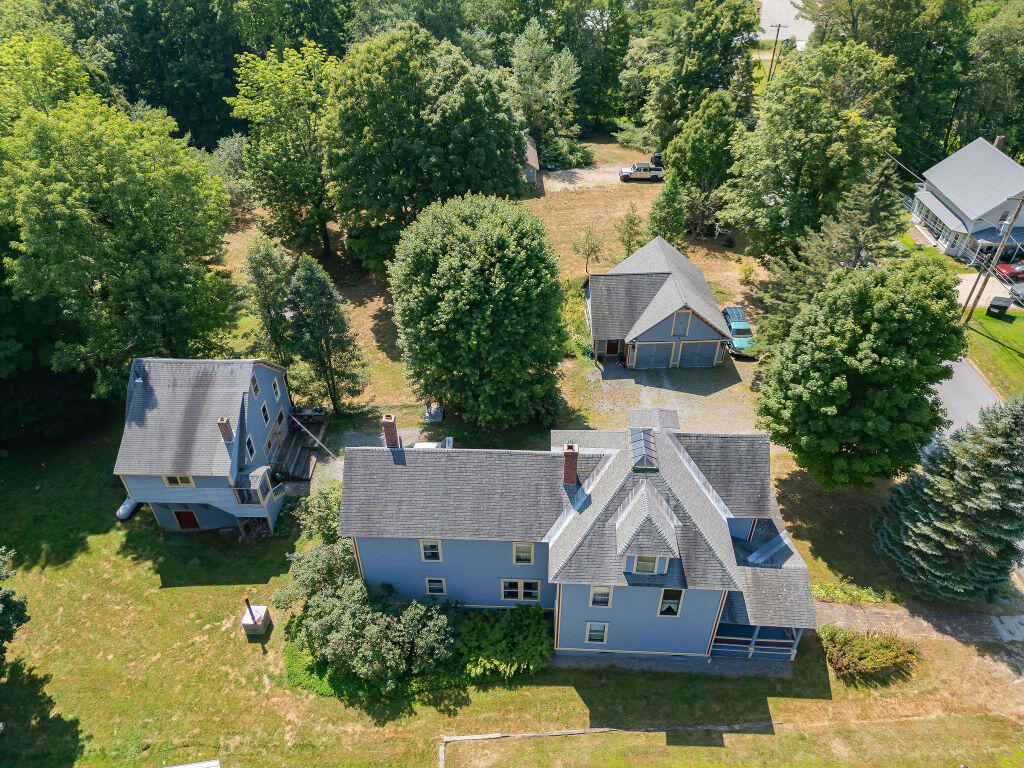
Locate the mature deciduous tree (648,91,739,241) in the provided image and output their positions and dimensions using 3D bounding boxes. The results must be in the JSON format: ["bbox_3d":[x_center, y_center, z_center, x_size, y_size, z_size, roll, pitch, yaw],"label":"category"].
[{"bbox_3d":[18.755,-21.298,69.824,8.000,14.500,7.600,-1,37,0],"label":"mature deciduous tree"}]

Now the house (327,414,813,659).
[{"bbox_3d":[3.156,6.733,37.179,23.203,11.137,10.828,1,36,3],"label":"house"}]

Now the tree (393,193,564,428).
[{"bbox_3d":[-2.152,-4.449,46.779,11.400,15.600,11.400,-1,37,0],"label":"tree"}]

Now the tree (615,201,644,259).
[{"bbox_3d":[11.822,-15.534,71.575,2.967,5.651,2.967,1,36,3],"label":"tree"}]

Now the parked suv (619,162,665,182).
[{"bbox_3d":[16.526,-26.986,90.164,5.480,1.860,1.900,1,36,3],"label":"parked suv"}]

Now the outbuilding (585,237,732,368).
[{"bbox_3d":[11.344,-6.628,57.888,10.700,5.500,11.500,-1,37,0],"label":"outbuilding"}]

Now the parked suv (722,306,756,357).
[{"bbox_3d":[18.402,-4.279,57.774,1.800,1.750,5.000,2,37,4],"label":"parked suv"}]

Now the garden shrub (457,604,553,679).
[{"bbox_3d":[-0.375,12.515,35.144,4.700,2.400,3.400,-1,37,0],"label":"garden shrub"}]

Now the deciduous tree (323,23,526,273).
[{"bbox_3d":[-7.966,-21.504,66.442,18.361,22.024,18.361,1,36,3],"label":"deciduous tree"}]

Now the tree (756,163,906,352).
[{"bbox_3d":[24.260,-9.317,54.685,10.174,15.268,10.174,1,36,3],"label":"tree"}]

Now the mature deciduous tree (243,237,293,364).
[{"bbox_3d":[-18.170,-5.925,52.908,3.800,10.900,3.800,-1,37,0],"label":"mature deciduous tree"}]

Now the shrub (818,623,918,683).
[{"bbox_3d":[17.840,13.436,35.530,5.000,1.600,2.600,1,36,3],"label":"shrub"}]

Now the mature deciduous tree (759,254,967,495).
[{"bbox_3d":[20.196,-0.465,41.960,10.600,14.600,10.600,-1,37,0],"label":"mature deciduous tree"}]

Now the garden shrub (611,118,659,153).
[{"bbox_3d":[16.415,-33.459,94.811,6.400,4.000,5.500,-1,37,0],"label":"garden shrub"}]

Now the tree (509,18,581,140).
[{"bbox_3d":[4.302,-38.758,92.229,9.200,15.800,8.400,-1,37,0],"label":"tree"}]

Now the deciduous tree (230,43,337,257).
[{"bbox_3d":[-21.567,-21.849,68.639,9.154,20.435,9.154,1,36,3],"label":"deciduous tree"}]

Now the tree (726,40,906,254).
[{"bbox_3d":[27.259,-20.935,66.406,15.000,19.954,15.000,1,36,3],"label":"tree"}]

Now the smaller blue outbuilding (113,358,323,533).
[{"bbox_3d":[-17.939,2.988,44.599,9.178,9.900,9.900,1,36,3],"label":"smaller blue outbuilding"}]

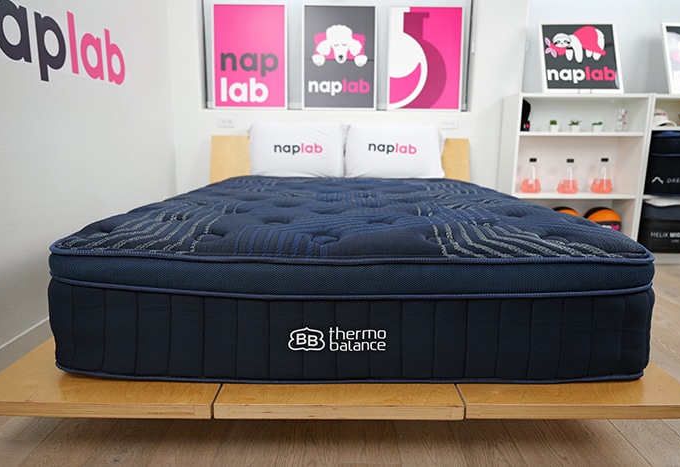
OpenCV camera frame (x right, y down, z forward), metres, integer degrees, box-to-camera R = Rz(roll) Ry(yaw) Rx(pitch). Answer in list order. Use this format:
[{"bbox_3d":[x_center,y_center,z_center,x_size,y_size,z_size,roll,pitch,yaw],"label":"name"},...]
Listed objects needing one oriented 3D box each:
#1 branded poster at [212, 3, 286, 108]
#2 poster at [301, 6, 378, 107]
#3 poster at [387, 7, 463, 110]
[{"bbox_3d":[-0.597,-1.184,3.128,0.502,0.703,0.022,0,3,-1],"label":"branded poster"},{"bbox_3d":[0.000,-1.181,3.134,0.502,0.703,0.022,0,3,-1],"label":"poster"},{"bbox_3d":[0.573,-1.178,3.139,0.502,0.703,0.022,0,3,-1],"label":"poster"}]

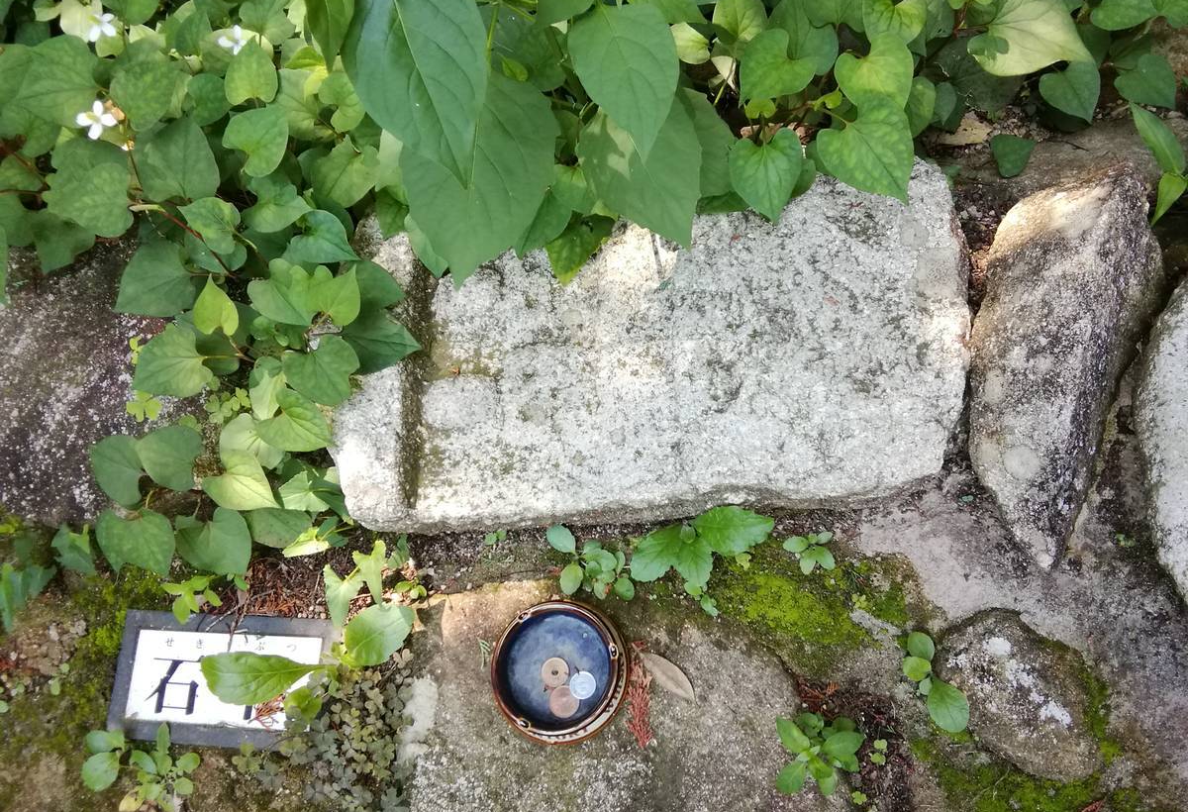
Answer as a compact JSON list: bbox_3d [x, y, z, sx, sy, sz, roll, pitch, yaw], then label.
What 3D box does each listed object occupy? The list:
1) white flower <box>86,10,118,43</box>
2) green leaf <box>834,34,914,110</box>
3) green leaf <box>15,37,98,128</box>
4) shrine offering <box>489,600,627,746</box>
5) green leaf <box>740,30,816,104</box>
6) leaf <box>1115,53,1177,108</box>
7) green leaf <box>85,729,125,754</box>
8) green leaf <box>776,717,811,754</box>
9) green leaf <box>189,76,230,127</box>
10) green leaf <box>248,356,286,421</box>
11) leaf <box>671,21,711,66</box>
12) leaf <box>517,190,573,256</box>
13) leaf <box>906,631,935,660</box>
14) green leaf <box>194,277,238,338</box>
[{"bbox_3d":[-0.411,-0.317,0.745,0.029,0.016,0.029,11,81,-1],"label":"white flower"},{"bbox_3d":[0.237,-0.276,0.750,0.066,0.014,0.081,-12,78,-1],"label":"green leaf"},{"bbox_3d":[-0.440,-0.265,0.730,0.073,0.015,0.080,-6,82,5],"label":"green leaf"},{"bbox_3d":[-0.027,0.204,0.682,0.103,0.034,0.103,0,69,10],"label":"shrine offering"},{"bbox_3d":[0.146,-0.271,0.710,0.066,0.015,0.062,-40,76,7],"label":"green leaf"},{"bbox_3d":[0.461,-0.265,0.733,0.051,0.010,0.041,41,100,17],"label":"leaf"},{"bbox_3d":[-0.372,0.256,0.680,0.030,0.008,0.019,-8,78,-1],"label":"green leaf"},{"bbox_3d":[0.144,0.238,0.645,0.016,0.007,0.031,-40,74,-7],"label":"green leaf"},{"bbox_3d":[-0.317,-0.253,0.740,0.043,0.012,0.051,11,79,3],"label":"green leaf"},{"bbox_3d":[-0.266,-0.014,0.730,0.032,0.011,0.053,-8,80,-6],"label":"green leaf"},{"bbox_3d":[0.084,-0.325,0.800,0.045,0.012,0.036,7,95,4],"label":"leaf"},{"bbox_3d":[-0.044,-0.152,0.735,0.041,0.014,0.061,24,89,-3],"label":"leaf"},{"bbox_3d":[0.249,0.183,0.680,0.019,0.007,0.024,-34,79,-4],"label":"leaf"},{"bbox_3d":[-0.329,-0.085,0.775,0.039,0.012,0.057,-13,78,0],"label":"green leaf"}]

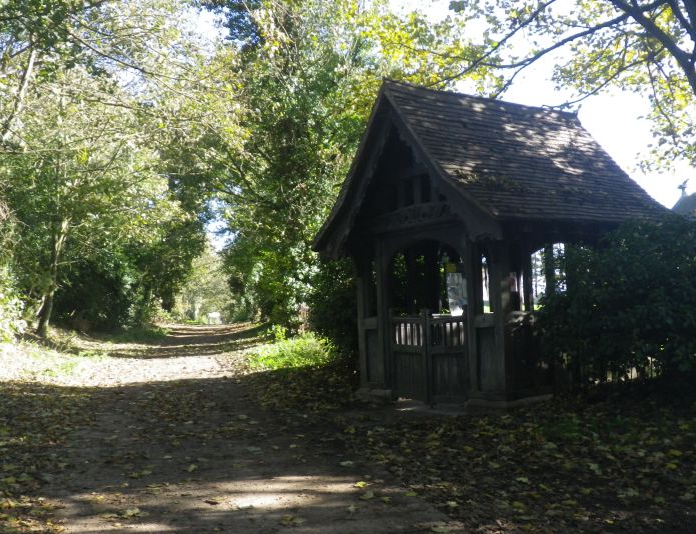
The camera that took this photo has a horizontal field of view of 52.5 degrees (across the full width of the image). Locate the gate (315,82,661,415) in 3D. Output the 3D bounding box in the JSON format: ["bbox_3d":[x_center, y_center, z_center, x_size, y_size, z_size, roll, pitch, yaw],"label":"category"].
[{"bbox_3d":[2.358,-0.395,10.999,4.276,4.547,4.050,0,-4,-34],"label":"gate"}]

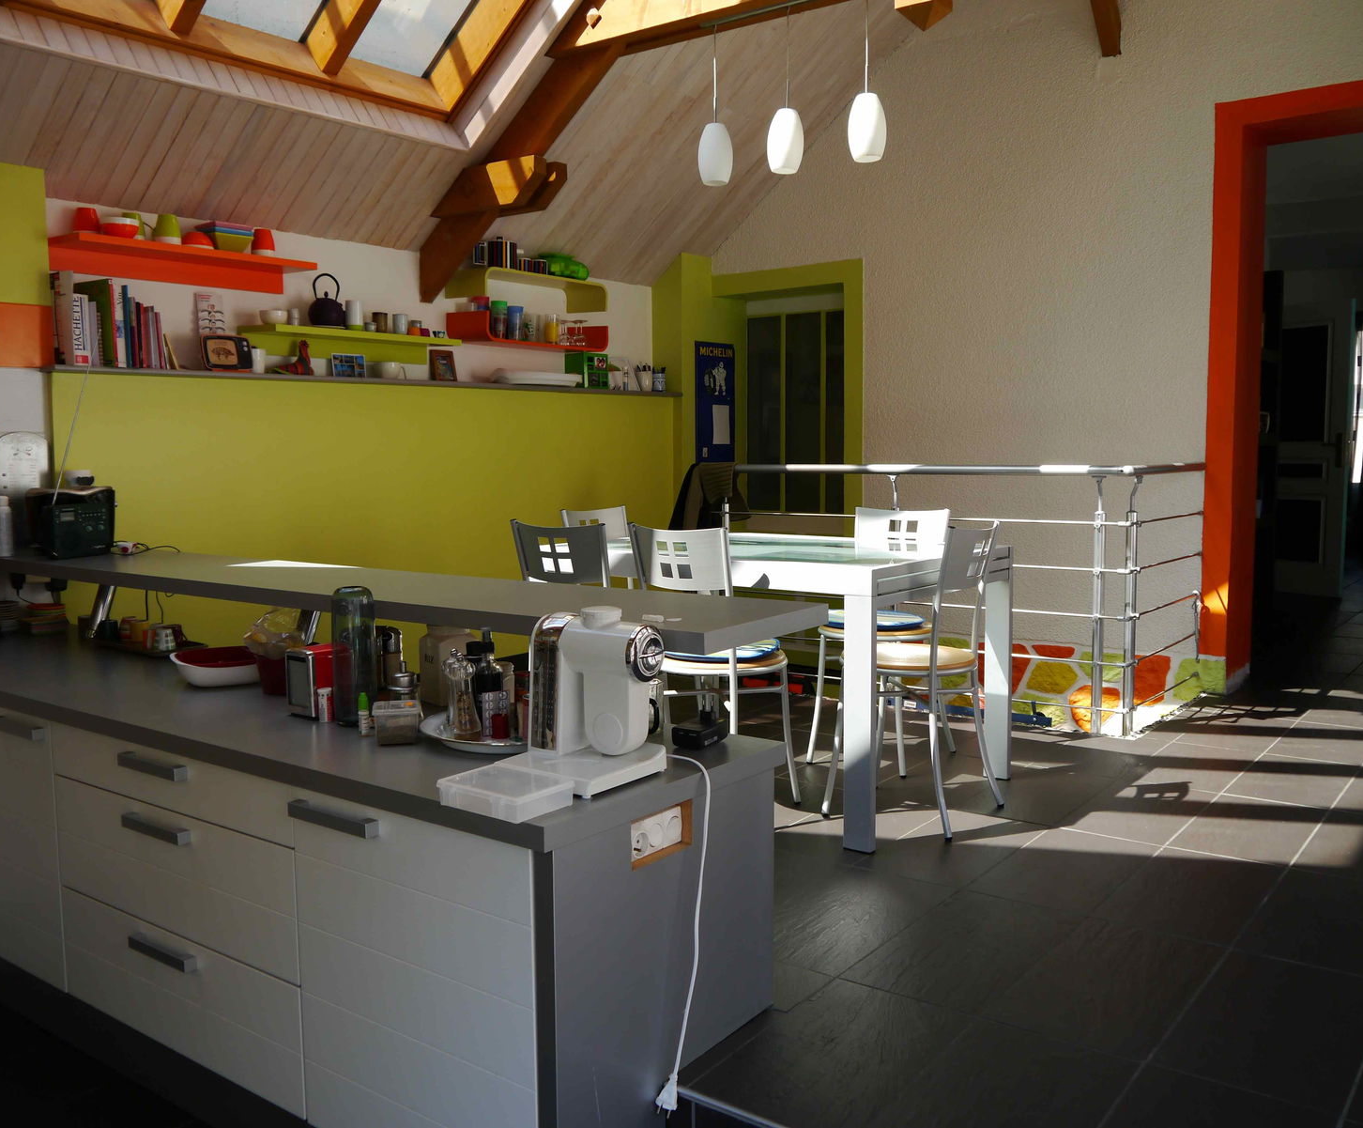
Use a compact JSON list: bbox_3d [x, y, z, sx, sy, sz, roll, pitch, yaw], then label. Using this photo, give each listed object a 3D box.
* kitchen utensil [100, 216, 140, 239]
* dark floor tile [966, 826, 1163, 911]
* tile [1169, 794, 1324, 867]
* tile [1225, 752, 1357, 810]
[{"bbox_3d":[-1.843,-1.099,3.992,0.130,0.076,0.130,4,7,37],"label":"kitchen utensil"},{"bbox_3d":[0.989,0.779,3.101,0.297,0.012,0.608,3,6,37],"label":"dark floor tile"},{"bbox_3d":[1.565,0.727,3.334,0.298,0.010,0.600,3,6,37],"label":"tile"},{"bbox_3d":[1.968,0.697,3.897,0.297,0.012,0.608,3,6,37],"label":"tile"}]

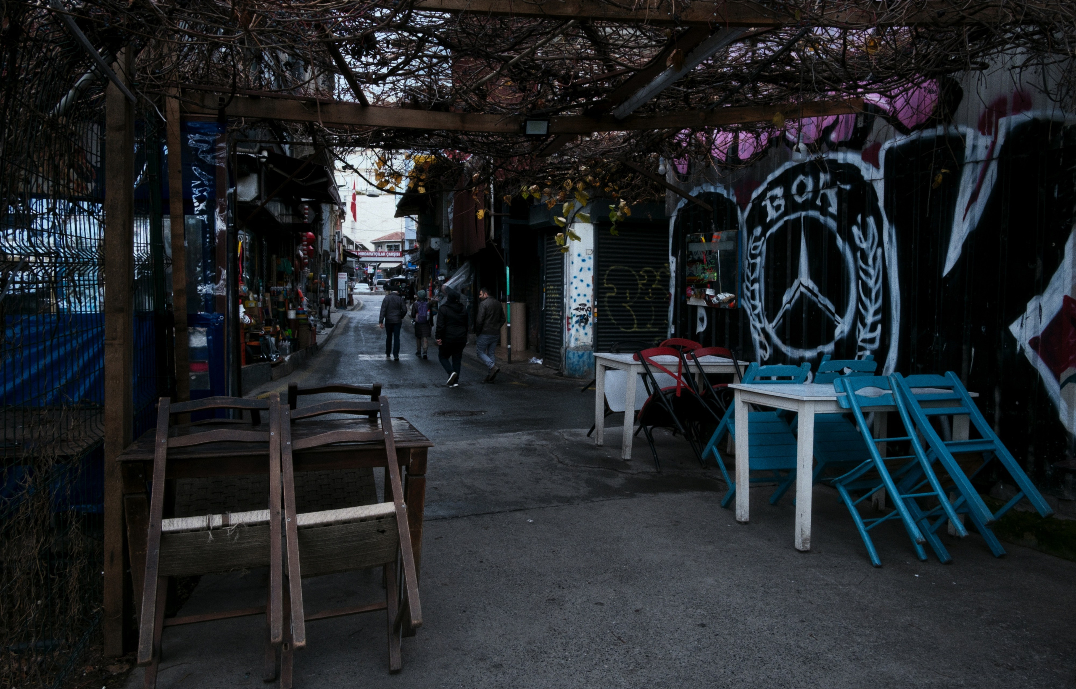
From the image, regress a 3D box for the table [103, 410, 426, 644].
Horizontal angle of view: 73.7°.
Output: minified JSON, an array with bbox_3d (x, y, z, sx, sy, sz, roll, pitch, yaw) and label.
[{"bbox_3d":[-0.986,0.726,2.804,1.030,0.745,0.645,0,3,-20],"label":"table"}]

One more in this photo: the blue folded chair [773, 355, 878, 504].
[{"bbox_3d":[1.785,0.500,4.340,0.390,0.860,0.420,0,25,-14],"label":"blue folded chair"}]

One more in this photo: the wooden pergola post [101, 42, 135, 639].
[{"bbox_3d":[-1.390,0.008,2.380,0.062,2.030,0.068,0,2,-5],"label":"wooden pergola post"}]

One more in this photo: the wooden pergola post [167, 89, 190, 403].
[{"bbox_3d":[-1.825,-0.145,3.680,0.068,2.400,0.068,-1,2,-20],"label":"wooden pergola post"}]

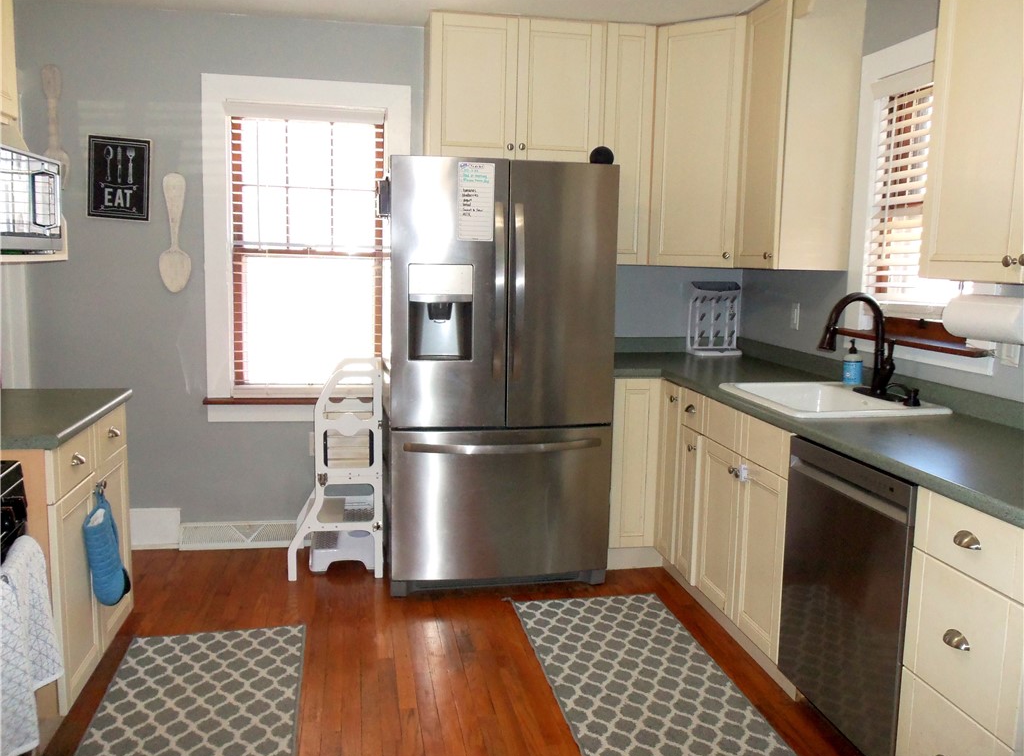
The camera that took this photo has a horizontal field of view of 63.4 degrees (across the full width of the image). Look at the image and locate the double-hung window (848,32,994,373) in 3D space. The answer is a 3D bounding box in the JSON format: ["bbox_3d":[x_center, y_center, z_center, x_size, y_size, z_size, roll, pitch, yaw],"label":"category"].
[{"bbox_3d":[1.431,-0.630,2.907,0.100,1.137,0.825,0,8,-11],"label":"double-hung window"}]

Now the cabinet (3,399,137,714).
[{"bbox_3d":[-1.553,0.536,2.440,0.624,0.813,0.714,0,8,-11],"label":"cabinet"}]

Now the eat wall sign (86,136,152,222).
[{"bbox_3d":[-1.740,-0.883,3.665,0.262,0.365,0.020,0,8,-11],"label":"eat wall sign"}]

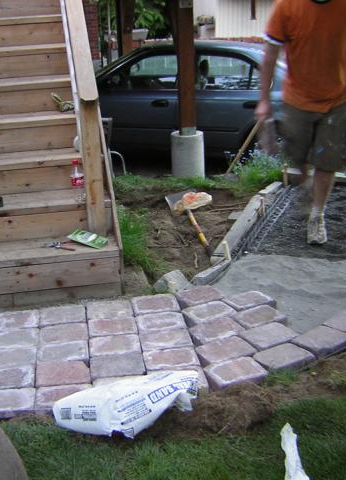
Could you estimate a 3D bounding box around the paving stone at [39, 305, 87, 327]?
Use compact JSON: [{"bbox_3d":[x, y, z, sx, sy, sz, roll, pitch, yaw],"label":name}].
[{"bbox_3d":[-0.544,0.410,3.331,0.229,0.060,0.176,-5,20,-8],"label":"paving stone"}]

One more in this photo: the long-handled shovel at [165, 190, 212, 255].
[{"bbox_3d":[0.147,-0.162,4.559,0.250,0.110,1.240,-5,23,-6],"label":"long-handled shovel"}]

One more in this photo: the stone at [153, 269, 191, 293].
[{"bbox_3d":[-0.003,0.217,3.530,0.165,0.075,0.180,-15,24,-29],"label":"stone"}]

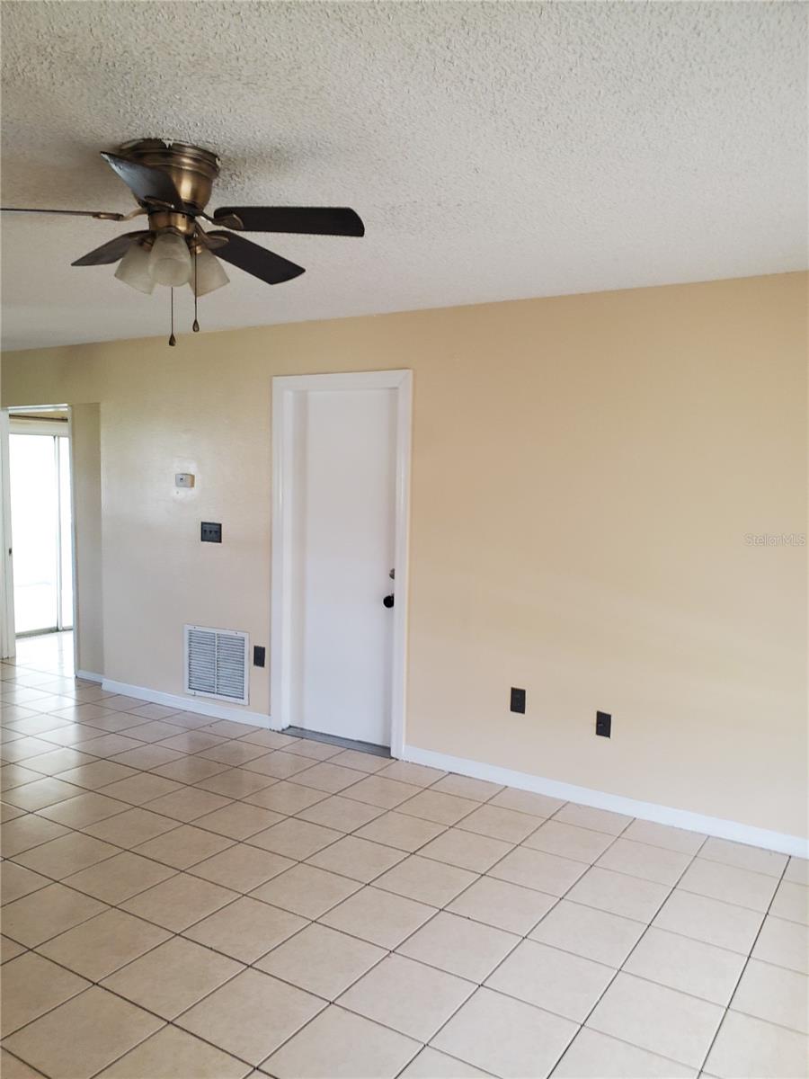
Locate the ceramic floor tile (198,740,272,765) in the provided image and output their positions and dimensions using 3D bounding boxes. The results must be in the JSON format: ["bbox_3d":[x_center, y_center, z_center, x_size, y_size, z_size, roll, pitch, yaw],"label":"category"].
[{"bbox_3d":[-0.957,1.206,4.561,0.320,0.010,0.320,4,5,31],"label":"ceramic floor tile"}]

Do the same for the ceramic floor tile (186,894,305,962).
[{"bbox_3d":[-0.551,1.365,2.832,0.323,0.010,0.323,4,6,33],"label":"ceramic floor tile"}]

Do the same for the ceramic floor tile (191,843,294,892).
[{"bbox_3d":[-0.650,1.319,3.251,0.320,0.010,0.320,4,5,31],"label":"ceramic floor tile"}]

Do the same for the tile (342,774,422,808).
[{"bbox_3d":[-0.114,1.267,4.055,0.321,0.010,0.321,3,4,33],"label":"tile"}]

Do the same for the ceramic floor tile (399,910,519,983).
[{"bbox_3d":[0.184,1.352,2.690,0.322,0.010,0.322,4,4,32],"label":"ceramic floor tile"}]

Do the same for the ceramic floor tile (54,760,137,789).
[{"bbox_3d":[-1.599,1.231,4.227,0.323,0.010,0.323,4,6,33],"label":"ceramic floor tile"}]

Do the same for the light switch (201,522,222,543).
[{"bbox_3d":[-1.231,-0.043,5.152,0.174,0.124,0.015,4,4,32],"label":"light switch"}]

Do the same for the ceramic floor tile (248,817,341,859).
[{"bbox_3d":[-0.473,1.300,3.517,0.320,0.010,0.320,4,5,31],"label":"ceramic floor tile"}]

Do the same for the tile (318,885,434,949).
[{"bbox_3d":[-0.089,1.321,2.832,0.319,0.010,0.319,3,4,32],"label":"tile"}]

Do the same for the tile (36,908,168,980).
[{"bbox_3d":[-1.004,1.355,2.719,0.320,0.010,0.320,4,5,31],"label":"tile"}]

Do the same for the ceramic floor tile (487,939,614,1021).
[{"bbox_3d":[0.453,1.352,2.491,0.319,0.010,0.319,3,4,32],"label":"ceramic floor tile"}]

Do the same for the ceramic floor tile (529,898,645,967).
[{"bbox_3d":[0.644,1.377,2.833,0.320,0.010,0.320,4,5,31],"label":"ceramic floor tile"}]

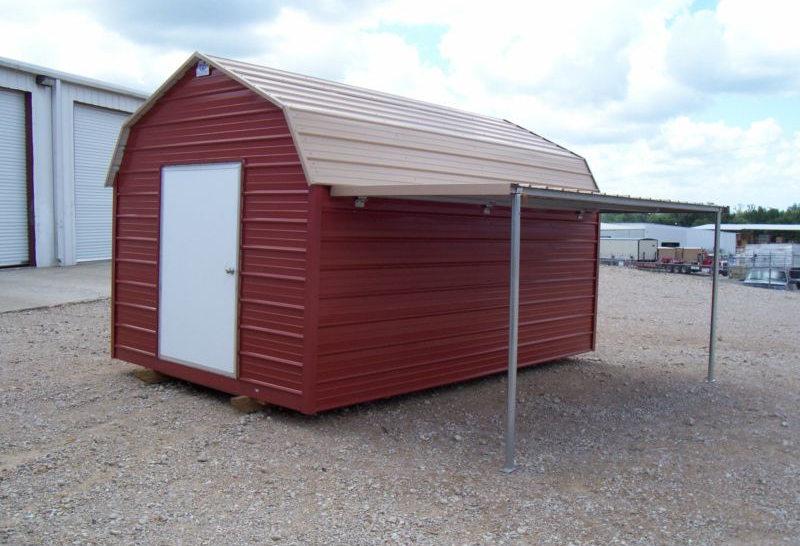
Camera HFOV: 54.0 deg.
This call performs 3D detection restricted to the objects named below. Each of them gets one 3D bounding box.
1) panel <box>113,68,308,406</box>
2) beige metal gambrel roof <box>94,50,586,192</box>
[{"bbox_3d":[-1.822,-0.451,7.117,3.088,2.911,0.069,5,5,42],"label":"panel"},{"bbox_3d":[-0.243,-1.439,8.822,3.246,1.198,4.876,5,5,42],"label":"beige metal gambrel roof"}]

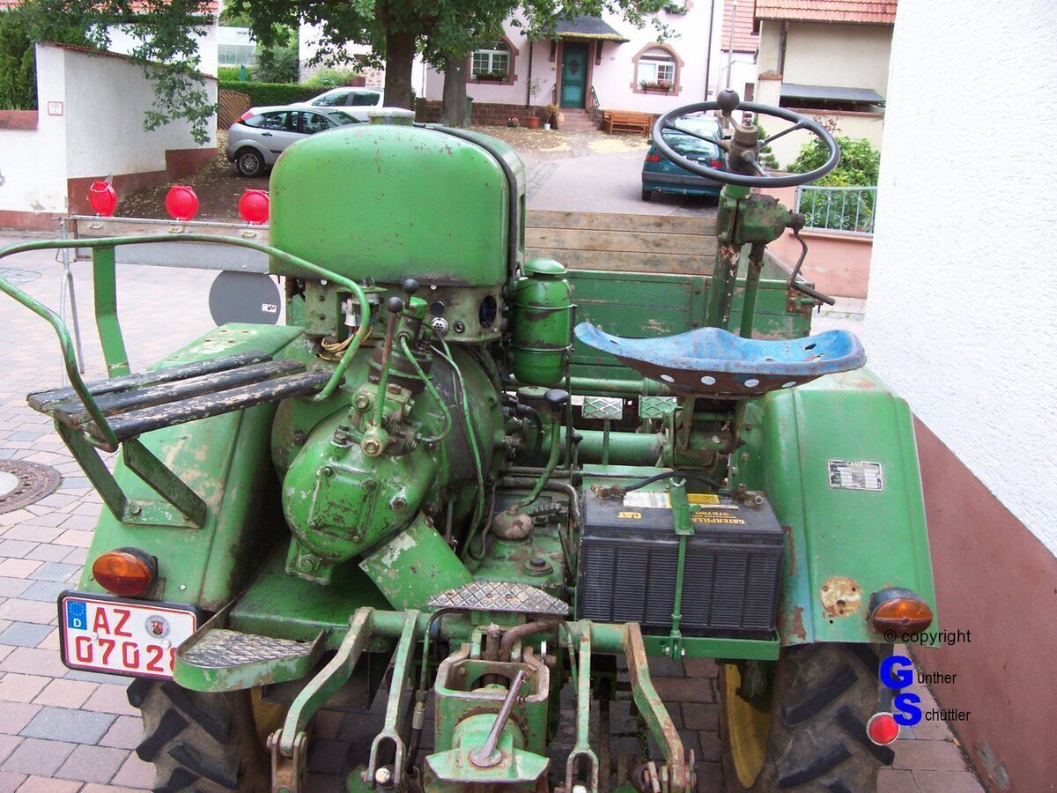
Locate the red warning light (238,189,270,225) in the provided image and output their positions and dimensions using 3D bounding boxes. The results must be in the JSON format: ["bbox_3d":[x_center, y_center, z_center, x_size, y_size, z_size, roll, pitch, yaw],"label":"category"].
[{"bbox_3d":[-1.471,-1.022,5.600,0.182,0.195,0.095,7,13,17],"label":"red warning light"}]

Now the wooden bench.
[{"bbox_3d":[3.390,-9.373,35.500,1.650,0.860,0.600,3,14,0],"label":"wooden bench"}]

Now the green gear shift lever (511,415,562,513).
[{"bbox_3d":[0.015,0.128,2.030,0.100,0.195,0.050,3,13,3],"label":"green gear shift lever"}]

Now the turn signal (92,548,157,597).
[{"bbox_3d":[-0.739,0.322,1.900,0.108,0.073,0.063,2,17,4],"label":"turn signal"}]

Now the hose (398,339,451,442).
[{"bbox_3d":[-0.201,-0.013,2.020,0.097,0.195,0.085,2,17,4],"label":"hose"}]

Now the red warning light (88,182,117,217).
[{"bbox_3d":[-2.467,-1.142,6.020,0.182,0.200,0.065,9,15,23],"label":"red warning light"}]

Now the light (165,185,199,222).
[{"bbox_3d":[-1.931,-1.073,5.790,0.182,0.200,0.065,5,14,9],"label":"light"}]

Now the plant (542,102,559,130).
[{"bbox_3d":[0.738,-9.563,35.500,0.600,0.970,0.550,5,13,11],"label":"plant"}]

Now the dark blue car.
[{"bbox_3d":[3.466,-5.029,21.932,1.680,1.400,4.000,6,22,11],"label":"dark blue car"}]

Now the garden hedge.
[{"bbox_3d":[-7.791,-8.833,31.500,3.800,1.500,0.900,1,13,-6],"label":"garden hedge"}]

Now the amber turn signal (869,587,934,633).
[{"bbox_3d":[0.642,0.368,1.790,0.106,0.072,0.063,2,17,4],"label":"amber turn signal"}]

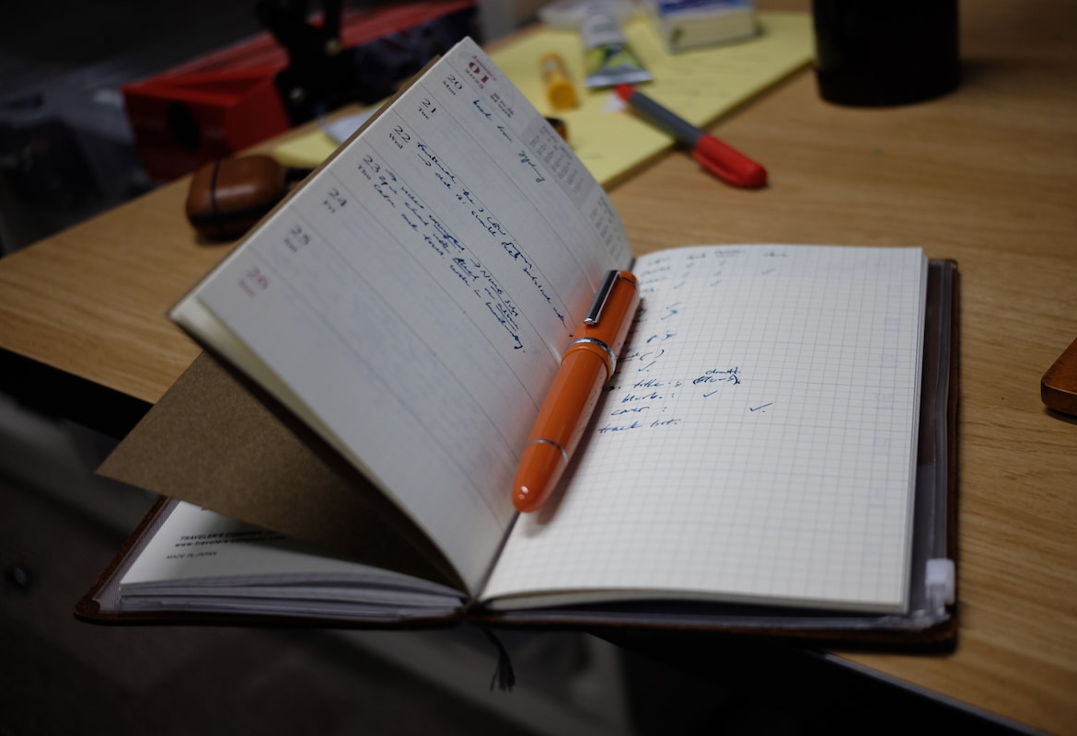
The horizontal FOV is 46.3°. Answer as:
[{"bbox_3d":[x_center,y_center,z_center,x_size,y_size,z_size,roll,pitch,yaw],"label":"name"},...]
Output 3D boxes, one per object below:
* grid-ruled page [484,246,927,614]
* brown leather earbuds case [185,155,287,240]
[{"bbox_3d":[0.065,0.006,0.407,0.111,0.008,0.210,-2,29,19],"label":"grid-ruled page"},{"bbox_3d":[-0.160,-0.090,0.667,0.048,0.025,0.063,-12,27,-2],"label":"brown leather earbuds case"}]

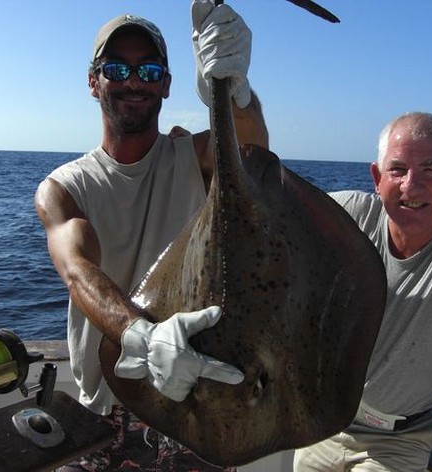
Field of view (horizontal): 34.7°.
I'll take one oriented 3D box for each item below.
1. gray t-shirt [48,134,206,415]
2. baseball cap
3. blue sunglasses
[{"bbox_3d":[-0.196,0.090,1.620,0.410,0.640,0.270,1,6,-8],"label":"gray t-shirt"},{"bbox_3d":[-0.191,-0.437,1.560,0.170,0.135,0.260,1,-2,-8],"label":"baseball cap"},{"bbox_3d":[-0.187,-0.358,1.550,0.147,0.045,0.140,1,4,-9],"label":"blue sunglasses"}]

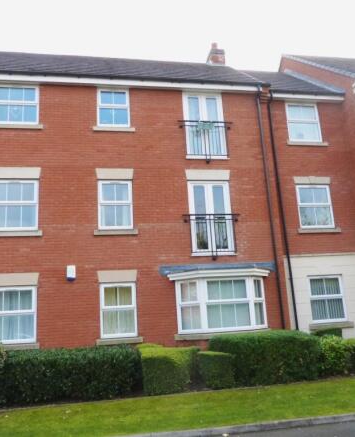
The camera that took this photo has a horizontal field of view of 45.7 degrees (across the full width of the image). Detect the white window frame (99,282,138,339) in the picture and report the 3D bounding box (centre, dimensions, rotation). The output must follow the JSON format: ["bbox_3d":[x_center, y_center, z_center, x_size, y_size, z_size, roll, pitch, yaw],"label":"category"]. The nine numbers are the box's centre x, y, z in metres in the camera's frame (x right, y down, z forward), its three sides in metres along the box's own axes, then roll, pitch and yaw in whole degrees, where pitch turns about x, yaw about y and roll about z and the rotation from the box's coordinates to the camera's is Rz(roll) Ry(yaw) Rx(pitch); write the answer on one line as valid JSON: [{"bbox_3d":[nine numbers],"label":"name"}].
[{"bbox_3d":[-1.465,2.298,10.500,0.886,1.302,0.080,-1,-13,-11],"label":"white window frame"}]

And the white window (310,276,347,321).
[{"bbox_3d":[4.268,2.289,11.958,1.035,1.272,0.100,-1,-13,-11],"label":"white window"}]

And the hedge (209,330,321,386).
[{"bbox_3d":[1.797,2.888,8.794,2.050,0.880,1.000,-1,-13,-11],"label":"hedge"}]

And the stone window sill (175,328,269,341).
[{"bbox_3d":[1.265,2.885,10.475,2.500,0.150,0.540,-1,-13,-11],"label":"stone window sill"}]

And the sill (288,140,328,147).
[{"bbox_3d":[3.999,-2.270,12.967,1.365,0.142,0.150,-1,-13,-12],"label":"sill"}]

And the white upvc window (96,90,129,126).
[{"bbox_3d":[-1.767,-3.048,11.689,0.882,1.148,0.080,-1,-13,-11],"label":"white upvc window"}]

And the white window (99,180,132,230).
[{"bbox_3d":[-1.623,-0.344,11.094,0.890,1.321,0.100,-1,-13,-12],"label":"white window"}]

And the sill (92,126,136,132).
[{"bbox_3d":[-1.710,-2.405,11.471,1.126,0.135,0.150,-1,-13,-11],"label":"sill"}]

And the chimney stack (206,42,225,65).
[{"bbox_3d":[1.513,-6.353,16.404,0.520,1.099,0.530,-1,-13,-11],"label":"chimney stack"}]

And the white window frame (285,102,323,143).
[{"bbox_3d":[3.952,-2.992,13.168,1.052,1.305,0.100,-1,-13,-12],"label":"white window frame"}]

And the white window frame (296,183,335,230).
[{"bbox_3d":[4.127,-0.355,12.632,1.090,1.330,0.080,-1,-13,-11],"label":"white window frame"}]

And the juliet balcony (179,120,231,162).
[{"bbox_3d":[0.832,-2.146,11.875,1.592,1.230,0.160,-1,-13,-12],"label":"juliet balcony"}]

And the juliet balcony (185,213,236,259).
[{"bbox_3d":[0.947,0.507,11.261,1.608,1.240,0.160,-1,-13,-12],"label":"juliet balcony"}]

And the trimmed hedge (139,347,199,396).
[{"bbox_3d":[-0.273,3.103,8.632,1.090,0.690,1.500,-1,-13,-12],"label":"trimmed hedge"}]

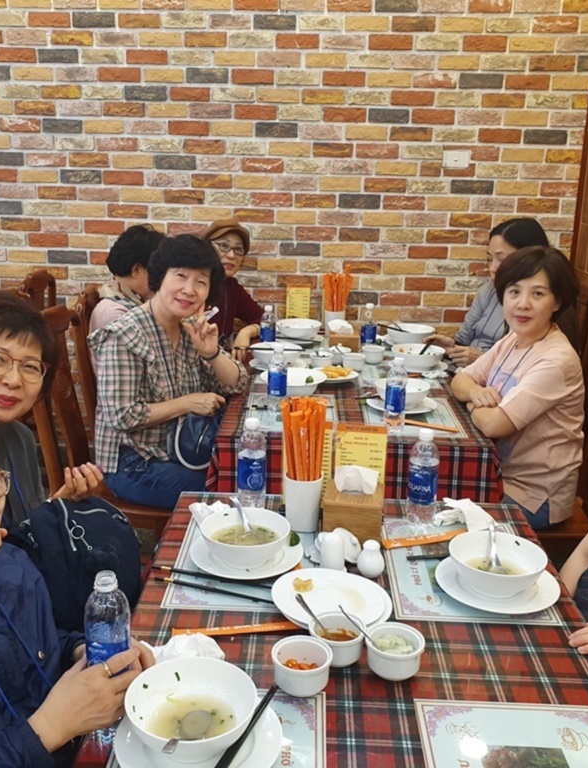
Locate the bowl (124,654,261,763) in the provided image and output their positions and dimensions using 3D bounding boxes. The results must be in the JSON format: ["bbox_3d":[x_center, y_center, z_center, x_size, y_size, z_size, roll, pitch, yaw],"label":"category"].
[{"bbox_3d":[-0.137,0.451,1.037,0.177,0.068,0.177,1,16,0],"label":"bowl"}]

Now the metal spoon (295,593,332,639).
[{"bbox_3d":[0.043,0.394,1.256,0.125,0.016,0.026,49,36,17],"label":"metal spoon"}]

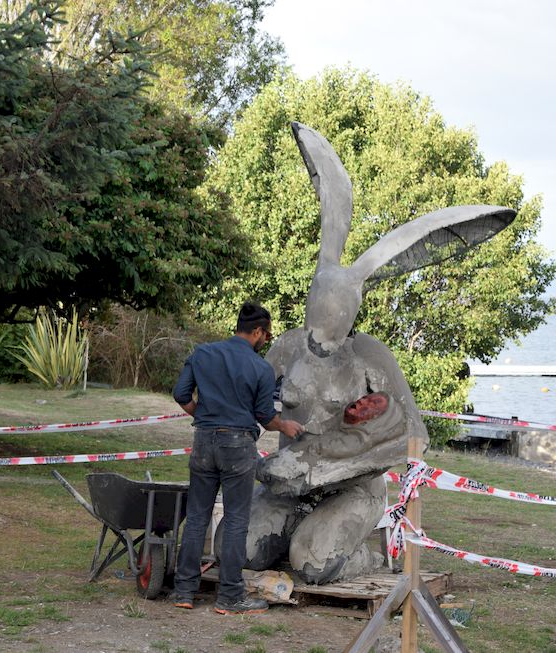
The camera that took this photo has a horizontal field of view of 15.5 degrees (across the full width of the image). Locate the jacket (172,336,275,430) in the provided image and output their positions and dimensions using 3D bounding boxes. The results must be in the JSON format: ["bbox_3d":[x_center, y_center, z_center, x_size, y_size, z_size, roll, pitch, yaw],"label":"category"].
[{"bbox_3d":[-0.295,0.304,11.240,0.500,0.540,0.330,2,1,30],"label":"jacket"}]

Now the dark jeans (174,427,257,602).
[{"bbox_3d":[-0.344,1.039,11.220,0.380,0.960,0.340,2,1,20],"label":"dark jeans"}]

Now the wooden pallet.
[{"bbox_3d":[0.270,1.494,11.700,1.210,0.135,1.020,2,1,30],"label":"wooden pallet"}]

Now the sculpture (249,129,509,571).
[{"bbox_3d":[0.510,0.121,11.880,1.580,2.620,1.180,2,1,30],"label":"sculpture"}]

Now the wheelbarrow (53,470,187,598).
[{"bbox_3d":[-0.885,1.206,12.030,0.630,0.640,1.340,1,1,-20],"label":"wheelbarrow"}]

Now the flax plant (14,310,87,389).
[{"bbox_3d":[-3.455,0.349,31.000,1.093,1.185,1.039,1,1,0],"label":"flax plant"}]

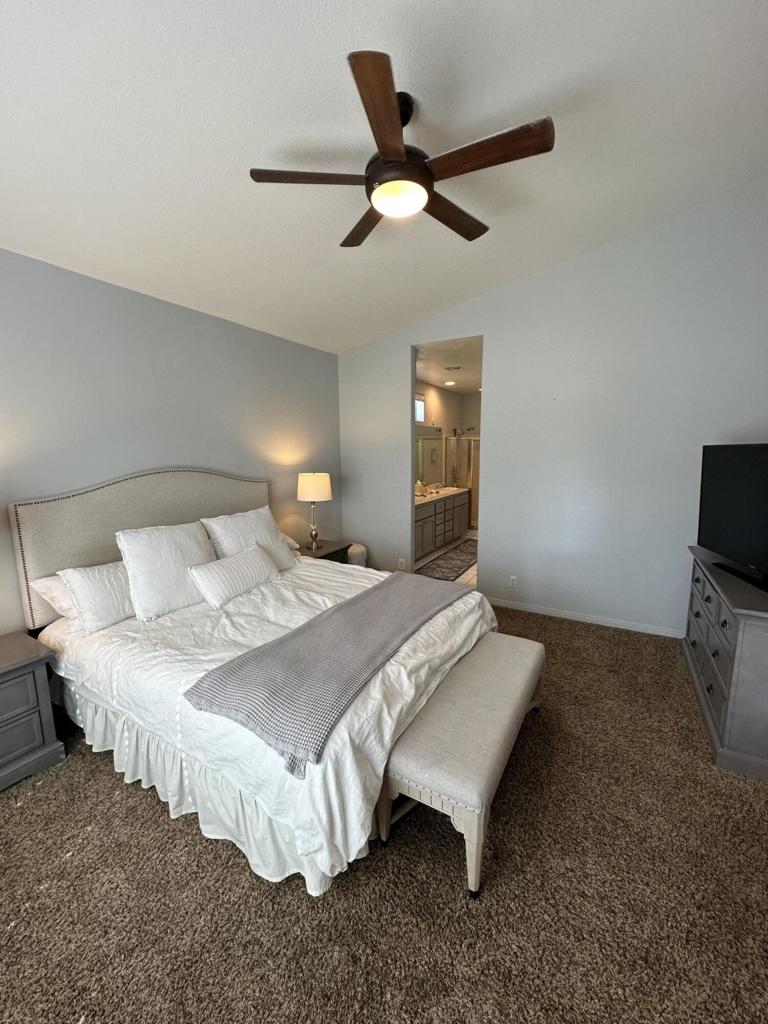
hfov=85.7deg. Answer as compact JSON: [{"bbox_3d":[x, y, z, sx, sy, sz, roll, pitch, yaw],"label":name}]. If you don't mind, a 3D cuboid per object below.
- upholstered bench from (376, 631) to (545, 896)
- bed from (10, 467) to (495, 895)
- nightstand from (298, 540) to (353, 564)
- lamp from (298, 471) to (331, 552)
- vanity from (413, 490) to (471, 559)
[{"bbox_3d":[0.486,1.088,2.134,0.419,0.458,1.308,4,10,29],"label":"upholstered bench"},{"bbox_3d":[-0.653,0.480,2.718,2.121,1.519,2.023,4,10,29],"label":"bed"},{"bbox_3d":[-0.696,0.690,4.375,0.455,0.618,0.650,4,10,29],"label":"nightstand"},{"bbox_3d":[-0.734,-0.009,4.286,0.366,0.793,0.366,-1,8,0],"label":"lamp"},{"bbox_3d":[0.740,0.175,6.818,0.577,0.882,2.568,4,10,29],"label":"vanity"}]

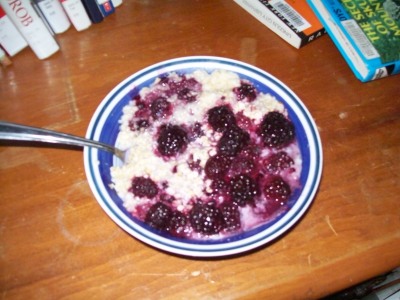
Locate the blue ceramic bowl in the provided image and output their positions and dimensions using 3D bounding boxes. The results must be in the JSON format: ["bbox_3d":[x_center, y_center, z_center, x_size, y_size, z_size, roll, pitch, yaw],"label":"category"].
[{"bbox_3d":[0.002,0.005,0.326,0.174,0.045,0.174,3,57,0],"label":"blue ceramic bowl"}]

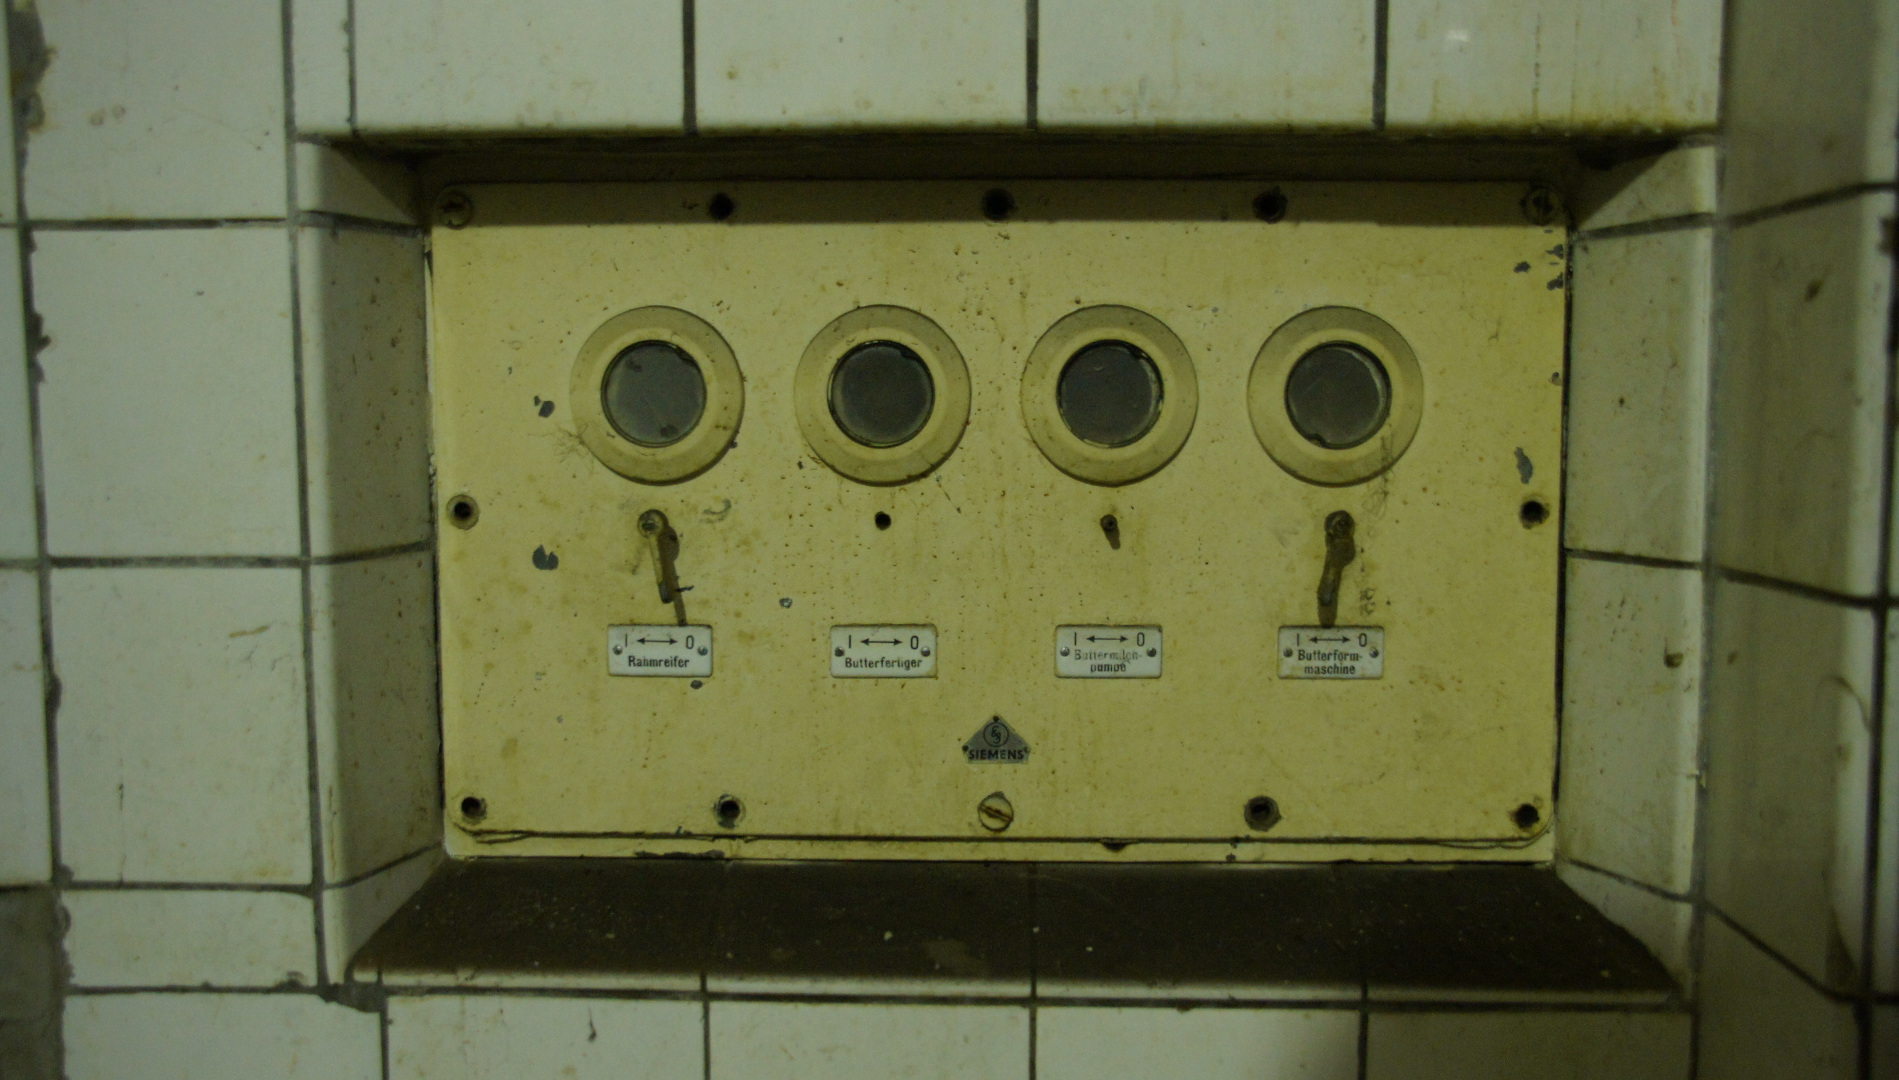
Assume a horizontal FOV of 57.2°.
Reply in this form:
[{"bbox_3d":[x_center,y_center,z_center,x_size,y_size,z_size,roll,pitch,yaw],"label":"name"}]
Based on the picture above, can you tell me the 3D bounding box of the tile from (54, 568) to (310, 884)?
[{"bbox_3d":[-0.354,0.086,0.809,0.115,0.147,0.009,0,5,1],"label":"tile"}]

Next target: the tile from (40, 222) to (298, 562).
[{"bbox_3d":[-0.360,-0.067,0.805,0.120,0.150,0.008,0,5,2],"label":"tile"}]

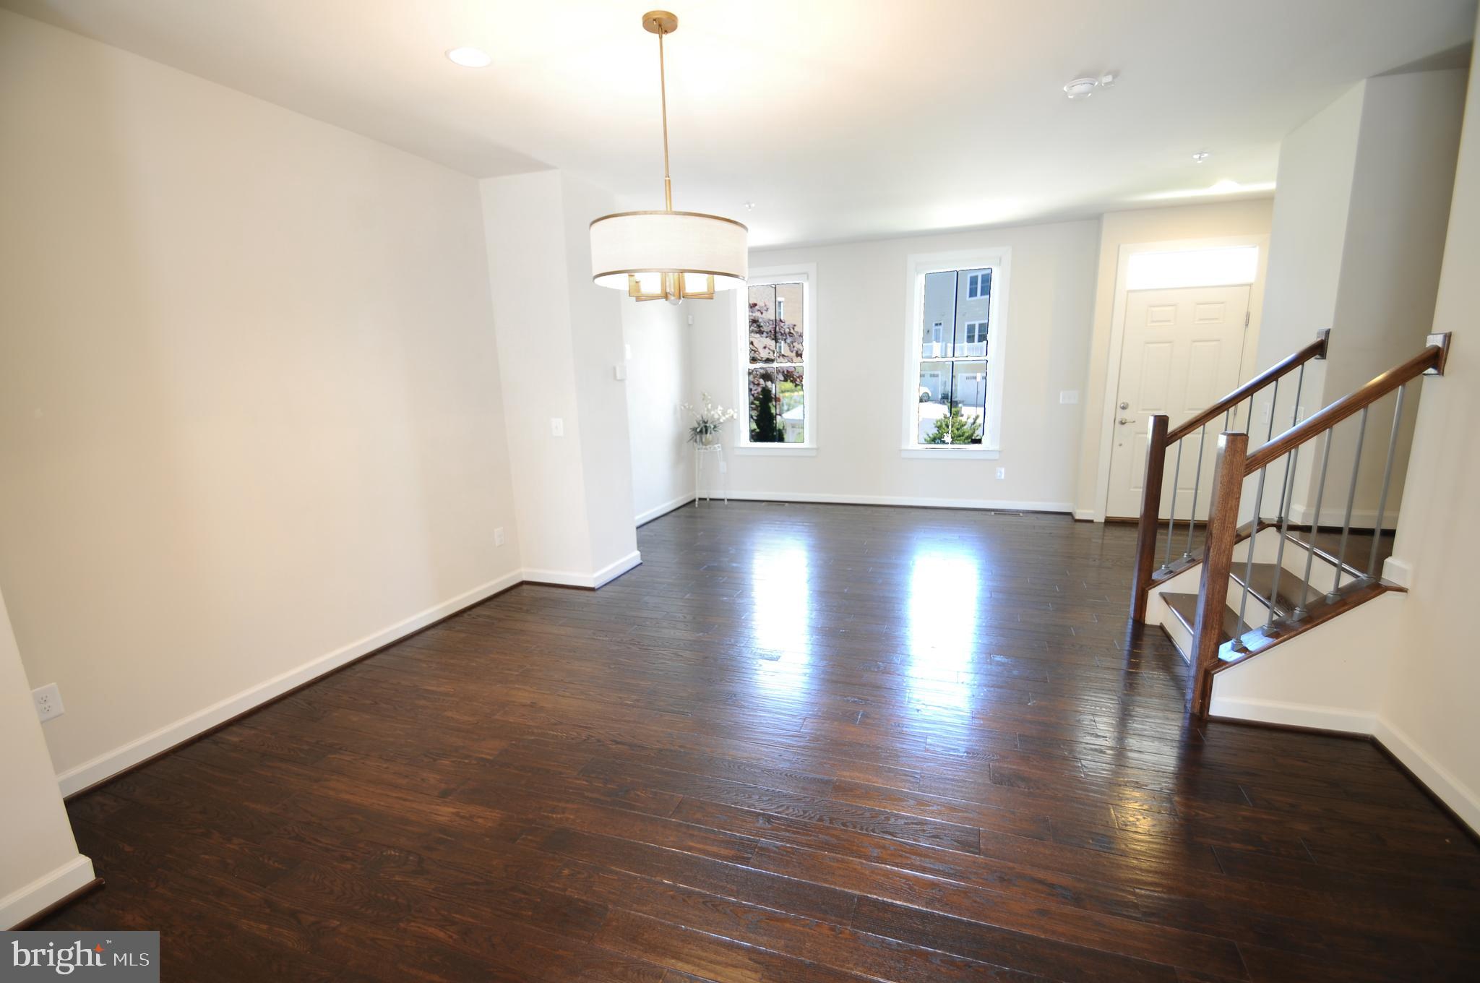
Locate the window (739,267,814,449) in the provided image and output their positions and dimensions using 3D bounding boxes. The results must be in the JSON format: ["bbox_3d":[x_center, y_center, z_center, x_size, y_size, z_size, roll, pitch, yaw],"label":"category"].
[{"bbox_3d":[0.414,-1.425,6.770,0.899,1.942,0.110,3,13,21],"label":"window"}]

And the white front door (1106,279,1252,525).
[{"bbox_3d":[3.772,-0.720,5.359,0.885,2.006,0.050,3,13,21],"label":"white front door"}]

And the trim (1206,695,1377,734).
[{"bbox_3d":[2.229,0.918,2.497,0.545,0.101,0.020,3,13,21],"label":"trim"}]

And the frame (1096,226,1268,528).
[{"bbox_3d":[3.745,-0.882,5.330,1.030,2.414,0.120,3,13,21],"label":"frame"}]

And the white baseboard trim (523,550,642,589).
[{"bbox_3d":[-1.179,0.561,4.648,0.643,0.112,0.650,3,13,21],"label":"white baseboard trim"}]

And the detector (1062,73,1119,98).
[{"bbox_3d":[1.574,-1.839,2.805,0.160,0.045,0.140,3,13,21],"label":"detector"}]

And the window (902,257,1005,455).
[{"bbox_3d":[2.127,-1.346,6.121,0.939,1.949,0.110,3,13,21],"label":"window"}]

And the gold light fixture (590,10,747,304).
[{"bbox_3d":[-0.276,-1.212,2.302,0.650,0.982,0.650,3,13,21],"label":"gold light fixture"}]

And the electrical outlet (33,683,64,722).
[{"bbox_3d":[-2.530,0.778,2.245,0.010,0.119,0.074,3,13,21],"label":"electrical outlet"}]

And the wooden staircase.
[{"bbox_3d":[2.408,0.084,2.864,0.681,1.599,1.125,3,13,21],"label":"wooden staircase"}]

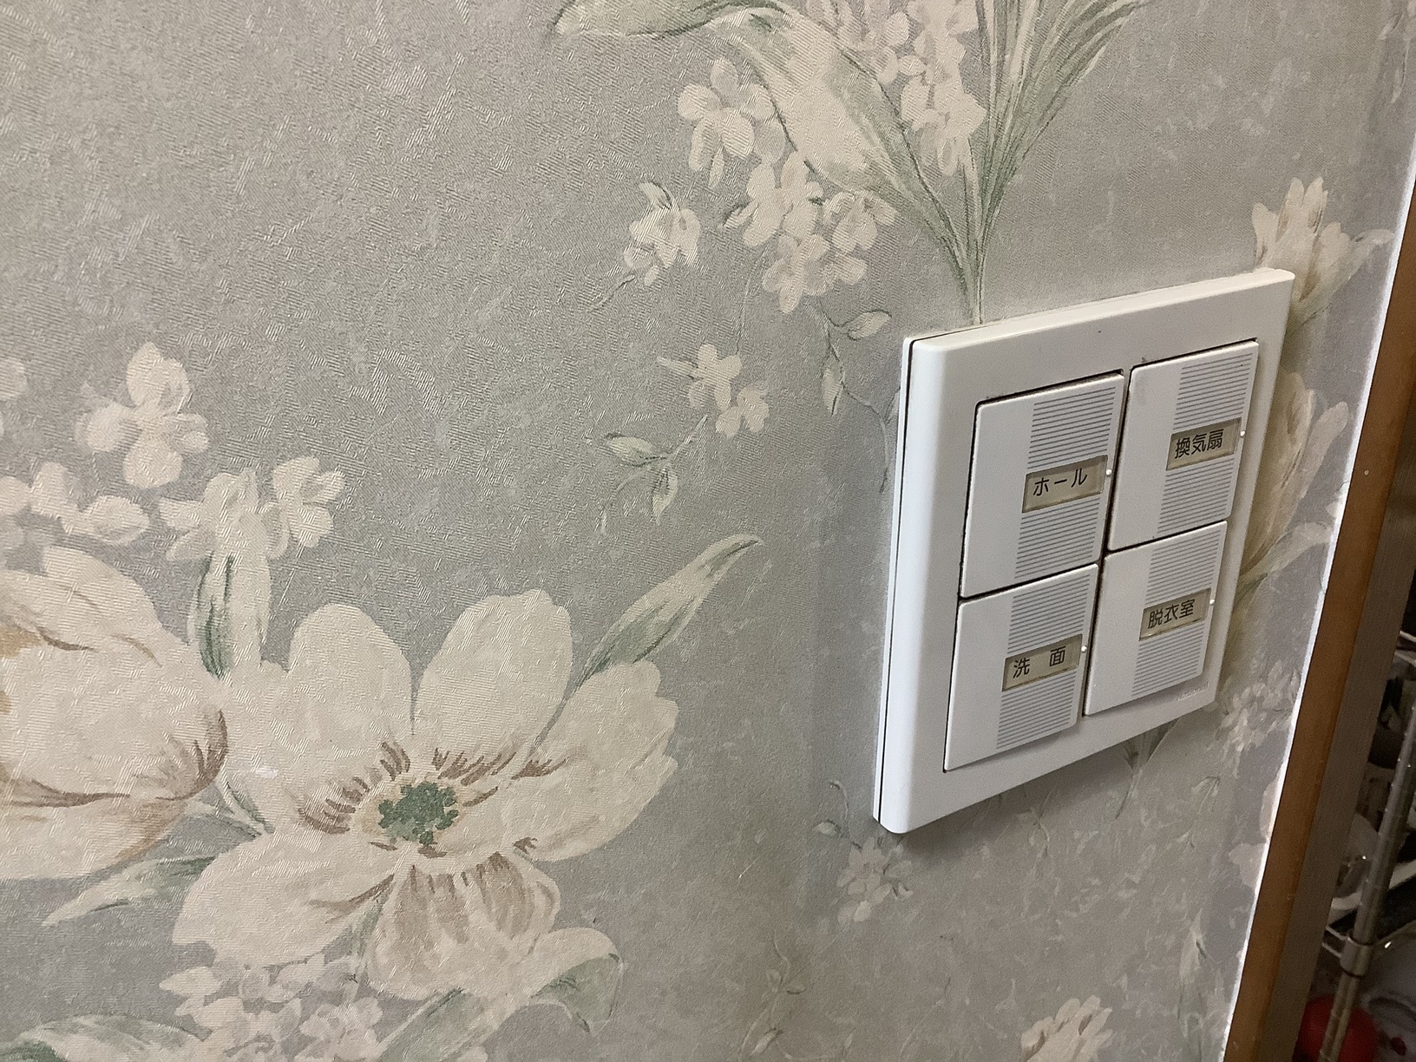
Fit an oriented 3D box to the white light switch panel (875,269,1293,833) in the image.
[{"bbox_3d":[0.093,0.005,0.309,0.117,0.120,0.012,-14,27,-29],"label":"white light switch panel"}]

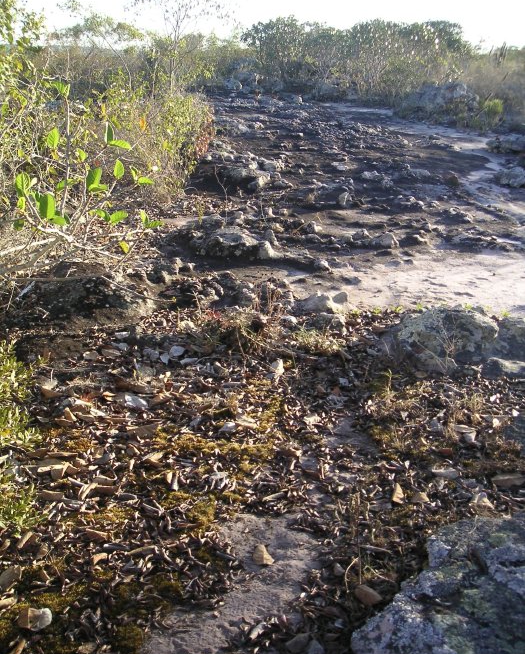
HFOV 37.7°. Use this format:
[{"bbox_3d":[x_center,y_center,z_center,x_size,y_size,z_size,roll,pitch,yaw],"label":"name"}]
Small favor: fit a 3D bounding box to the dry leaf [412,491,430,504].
[{"bbox_3d":[0.557,0.601,2.702,0.058,0.028,0.040,0,20,0],"label":"dry leaf"}]

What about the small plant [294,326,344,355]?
[{"bbox_3d":[0.299,0.071,4.062,0.250,0.120,0.180,0,20,0],"label":"small plant"}]

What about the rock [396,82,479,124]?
[{"bbox_3d":[3.641,-4.726,16.127,1.600,0.780,1.100,-3,20,-9],"label":"rock"}]

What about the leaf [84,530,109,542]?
[{"bbox_3d":[-0.537,0.675,2.489,0.072,0.020,0.034,6,21,17],"label":"leaf"}]

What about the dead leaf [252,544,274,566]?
[{"bbox_3d":[0.004,0.711,2.398,0.052,0.030,0.072,-9,22,-23],"label":"dead leaf"}]

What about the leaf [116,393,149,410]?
[{"bbox_3d":[-0.577,0.332,3.430,0.115,0.040,0.080,0,20,0],"label":"leaf"}]

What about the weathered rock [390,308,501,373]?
[{"bbox_3d":[0.900,0.060,3.863,0.510,0.230,0.370,-3,20,-8],"label":"weathered rock"}]

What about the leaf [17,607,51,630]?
[{"bbox_3d":[-0.625,0.806,2.114,0.085,0.040,0.058,0,20,0],"label":"leaf"}]

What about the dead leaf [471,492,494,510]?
[{"bbox_3d":[0.765,0.606,2.675,0.068,0.038,0.050,0,20,0],"label":"dead leaf"}]

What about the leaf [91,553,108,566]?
[{"bbox_3d":[-0.503,0.720,2.381,0.050,0.022,0.042,0,20,0],"label":"leaf"}]

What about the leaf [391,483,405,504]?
[{"bbox_3d":[0.475,0.587,2.709,0.042,0.035,0.070,-2,20,-5],"label":"leaf"}]

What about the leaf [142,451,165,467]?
[{"bbox_3d":[-0.416,0.506,2.936,0.078,0.030,0.048,-6,21,-17],"label":"leaf"}]

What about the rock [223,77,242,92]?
[{"bbox_3d":[-1.054,-8.551,27.091,0.620,0.420,0.450,0,20,0],"label":"rock"}]

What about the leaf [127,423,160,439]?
[{"bbox_3d":[-0.488,0.429,3.156,0.120,0.040,0.060,0,20,0],"label":"leaf"}]

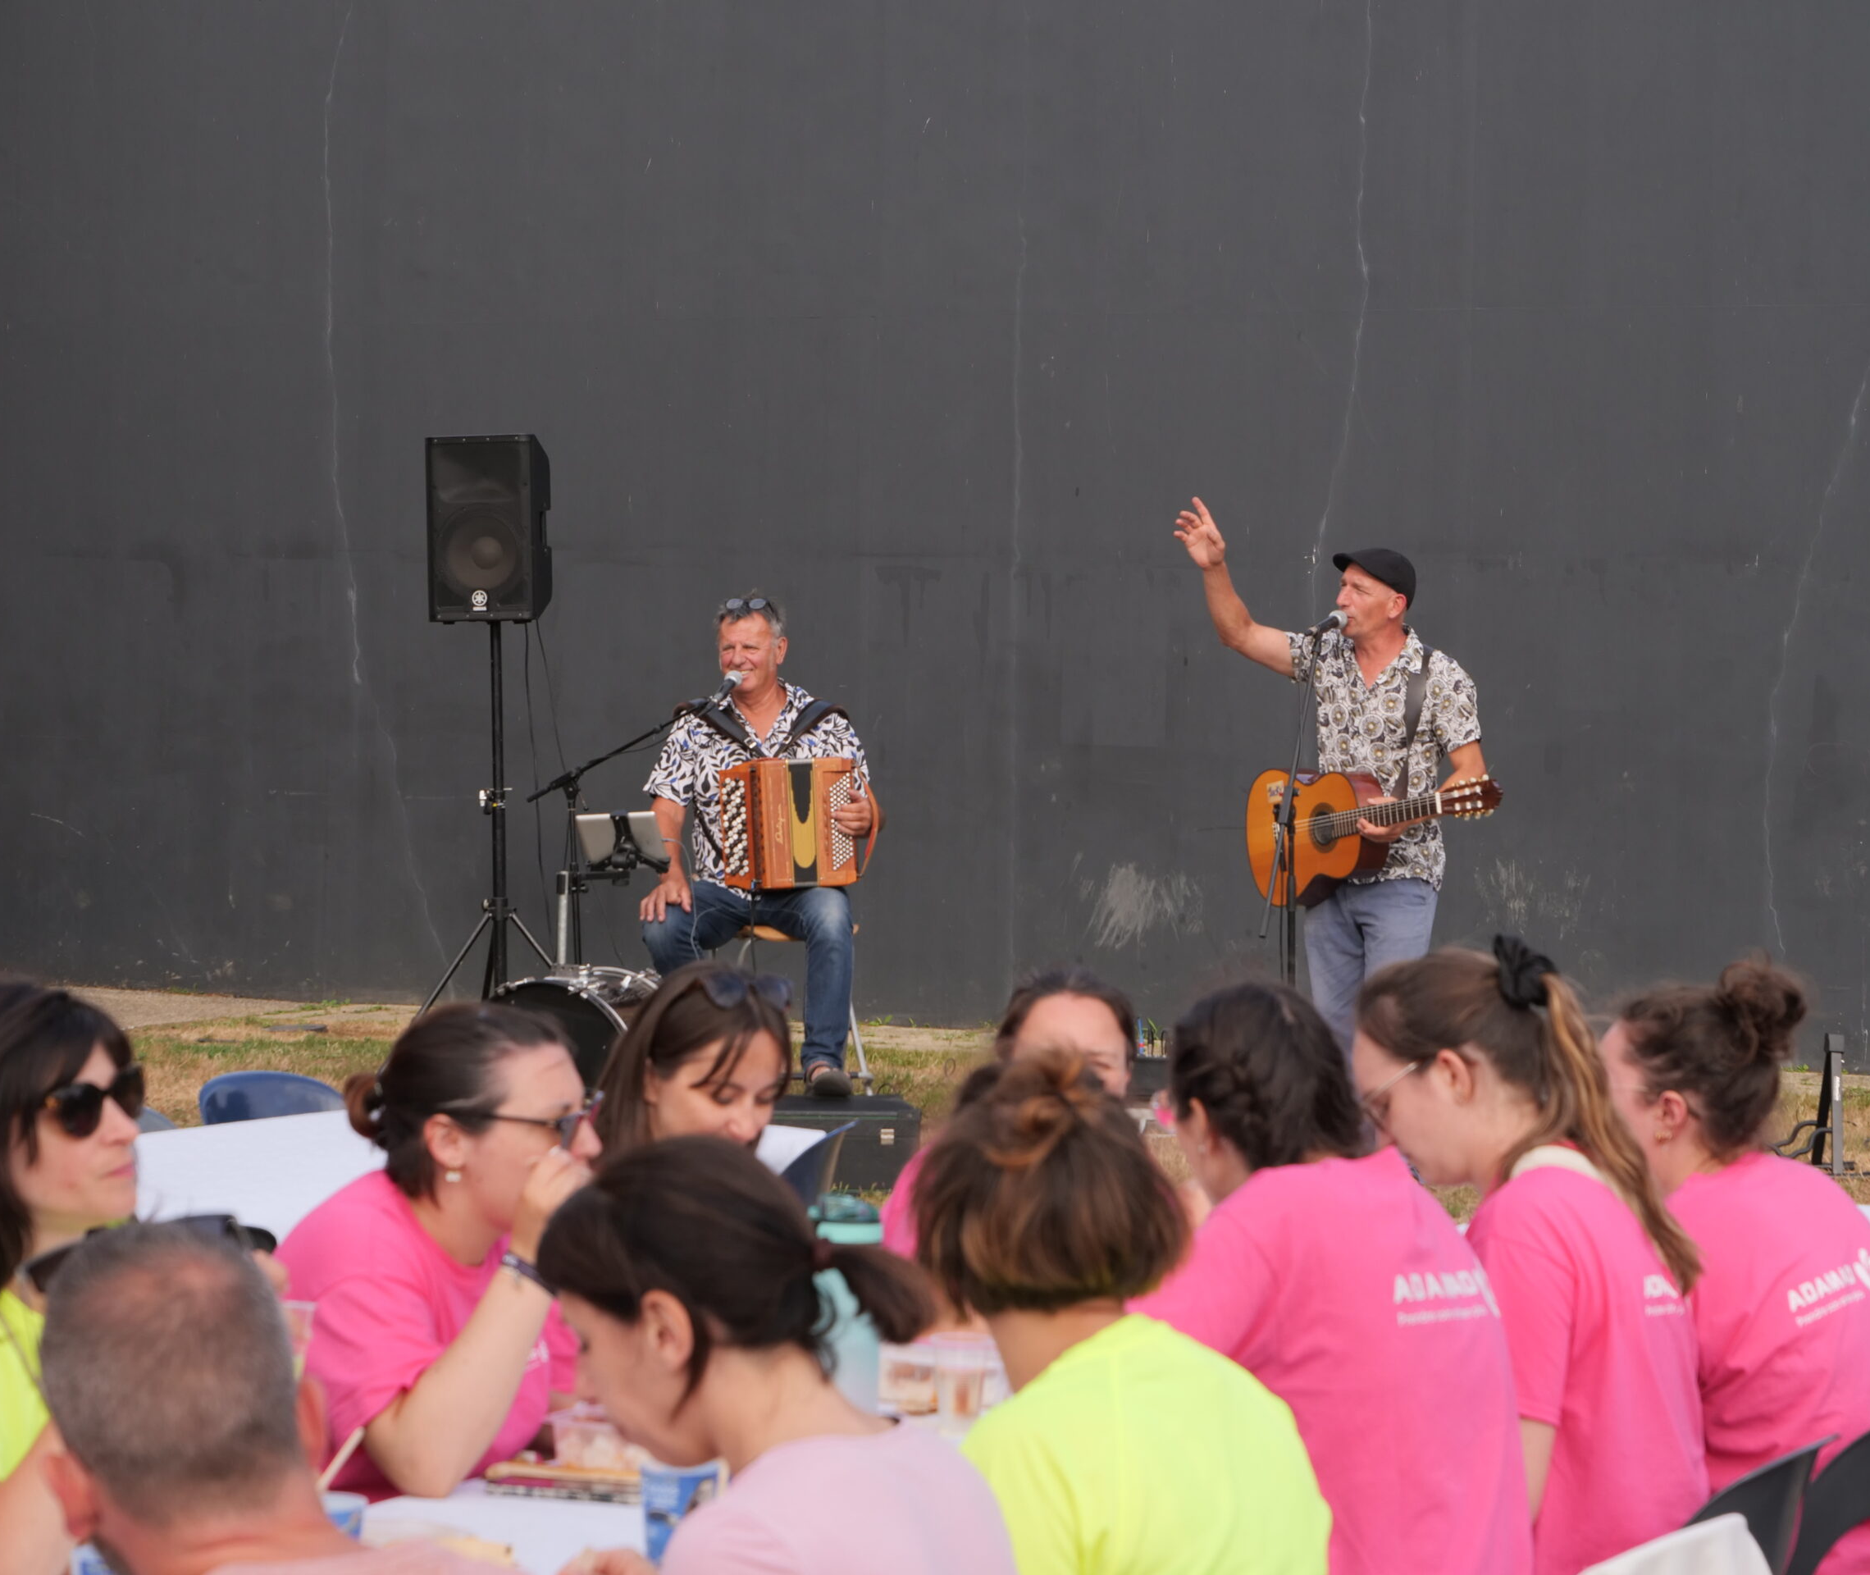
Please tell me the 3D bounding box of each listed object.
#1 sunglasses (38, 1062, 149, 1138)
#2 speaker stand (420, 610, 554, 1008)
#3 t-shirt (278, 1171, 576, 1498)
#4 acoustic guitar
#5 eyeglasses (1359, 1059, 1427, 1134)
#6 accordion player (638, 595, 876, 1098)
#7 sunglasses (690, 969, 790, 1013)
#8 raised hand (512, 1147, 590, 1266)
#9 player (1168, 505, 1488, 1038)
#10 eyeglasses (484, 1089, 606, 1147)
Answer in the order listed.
[{"bbox_3d":[-0.865,0.303,4.965,0.145,0.050,0.145,2,8,40],"label":"sunglasses"},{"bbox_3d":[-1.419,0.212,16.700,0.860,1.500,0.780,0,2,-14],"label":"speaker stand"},{"bbox_3d":[-0.523,0.691,5.280,0.300,0.570,0.430,1,3,27],"label":"t-shirt"},{"bbox_3d":[1.145,0.096,13.236,0.120,0.370,1.000,-3,-5,-35],"label":"acoustic guitar"},{"bbox_3d":[0.538,0.316,5.520,0.140,0.047,0.140,-34,-8,12],"label":"eyeglasses"},{"bbox_3d":[-0.494,0.157,14.150,0.620,1.370,0.820,0,3,5],"label":"accordion player"},{"bbox_3d":[-0.245,0.271,5.889,0.145,0.050,0.140,8,-43,-35],"label":"sunglasses"},{"bbox_3d":[-0.380,0.415,5.050,0.080,0.120,0.075,16,0,-44],"label":"raised hand"},{"bbox_3d":[1.058,0.142,13.550,0.750,1.820,0.520,2,4,35],"label":"player"},{"bbox_3d":[-0.426,0.334,5.225,0.145,0.045,0.140,6,12,21],"label":"eyeglasses"}]

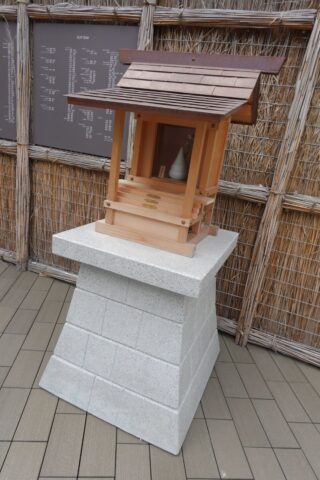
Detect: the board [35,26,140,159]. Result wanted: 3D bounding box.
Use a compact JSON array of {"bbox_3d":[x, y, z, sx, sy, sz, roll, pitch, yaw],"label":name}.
[{"bbox_3d":[-0.651,-1.210,2.494,0.995,0.969,0.022,15,18,20],"label":"board"}]

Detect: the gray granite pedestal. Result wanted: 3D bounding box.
[{"bbox_3d":[-0.057,0.390,1.851,0.830,0.887,0.918,15,18,20],"label":"gray granite pedestal"}]

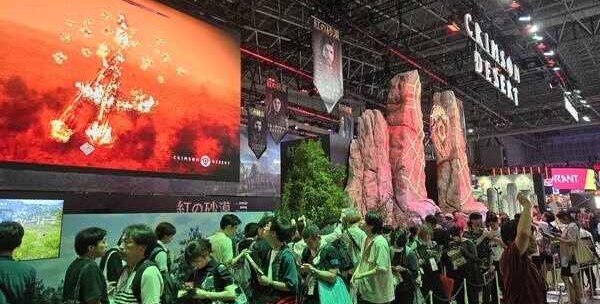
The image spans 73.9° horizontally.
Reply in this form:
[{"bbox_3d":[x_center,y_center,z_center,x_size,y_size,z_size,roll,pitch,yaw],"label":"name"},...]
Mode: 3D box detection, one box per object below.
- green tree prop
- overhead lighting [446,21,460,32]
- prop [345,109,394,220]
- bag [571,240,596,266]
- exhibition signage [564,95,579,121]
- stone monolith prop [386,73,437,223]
[{"bbox_3d":[0.216,1.240,6.212,1.000,2.820,0.950,-9,-12,40],"label":"green tree prop"},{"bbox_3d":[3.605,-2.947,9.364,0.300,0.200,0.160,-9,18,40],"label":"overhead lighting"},{"bbox_3d":[1.248,1.028,6.897,0.660,3.410,0.720,-9,-12,40],"label":"prop"},{"bbox_3d":[4.889,1.739,6.900,0.370,0.420,0.150,2,-9,-18],"label":"bag"},{"bbox_3d":[9.736,-1.540,14.281,0.100,0.370,2.800,-9,-12,40],"label":"exhibition signage"},{"bbox_3d":[2.479,0.648,8.369,0.700,4.570,1.020,-9,-12,40],"label":"stone monolith prop"}]

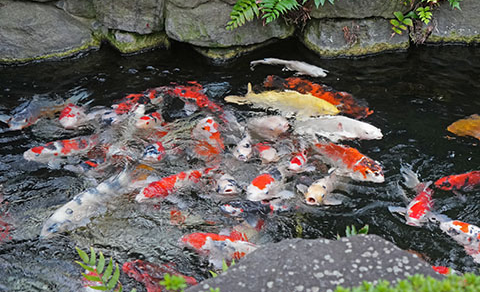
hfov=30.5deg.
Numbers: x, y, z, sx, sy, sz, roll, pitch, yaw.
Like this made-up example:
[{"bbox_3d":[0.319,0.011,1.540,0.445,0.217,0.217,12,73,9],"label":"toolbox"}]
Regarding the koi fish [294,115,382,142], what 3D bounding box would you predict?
[{"bbox_3d":[0.435,-0.083,4.451,0.560,0.150,0.160,7,34,11],"label":"koi fish"}]

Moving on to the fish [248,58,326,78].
[{"bbox_3d":[0.246,-0.387,4.394,0.382,0.090,0.080,5,32,8],"label":"fish"}]

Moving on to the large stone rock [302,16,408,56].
[{"bbox_3d":[0.610,-0.618,4.649,0.543,0.220,0.400,-3,32,-5],"label":"large stone rock"}]

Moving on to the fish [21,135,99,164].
[{"bbox_3d":[-0.803,-0.013,4.343,0.520,0.140,0.150,-13,35,-19],"label":"fish"}]

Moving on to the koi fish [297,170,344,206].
[{"bbox_3d":[0.395,0.166,3.903,0.180,0.130,0.370,19,39,26],"label":"koi fish"}]

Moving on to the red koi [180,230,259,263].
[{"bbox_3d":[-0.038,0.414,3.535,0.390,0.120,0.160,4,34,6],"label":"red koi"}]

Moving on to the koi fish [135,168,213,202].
[{"bbox_3d":[-0.263,0.182,3.880,0.420,0.120,0.130,-18,38,-25],"label":"koi fish"}]

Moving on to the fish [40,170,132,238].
[{"bbox_3d":[-0.668,0.230,3.970,0.170,0.160,0.640,19,38,27],"label":"fish"}]

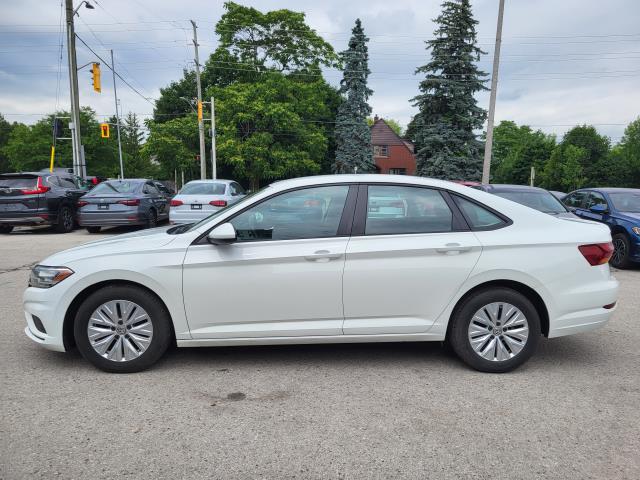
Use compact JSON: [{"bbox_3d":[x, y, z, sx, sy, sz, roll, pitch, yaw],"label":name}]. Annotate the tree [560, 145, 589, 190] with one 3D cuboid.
[{"bbox_3d":[22.260,-5.505,41.849,2.621,5.534,2.600,4,7,28],"label":"tree"}]

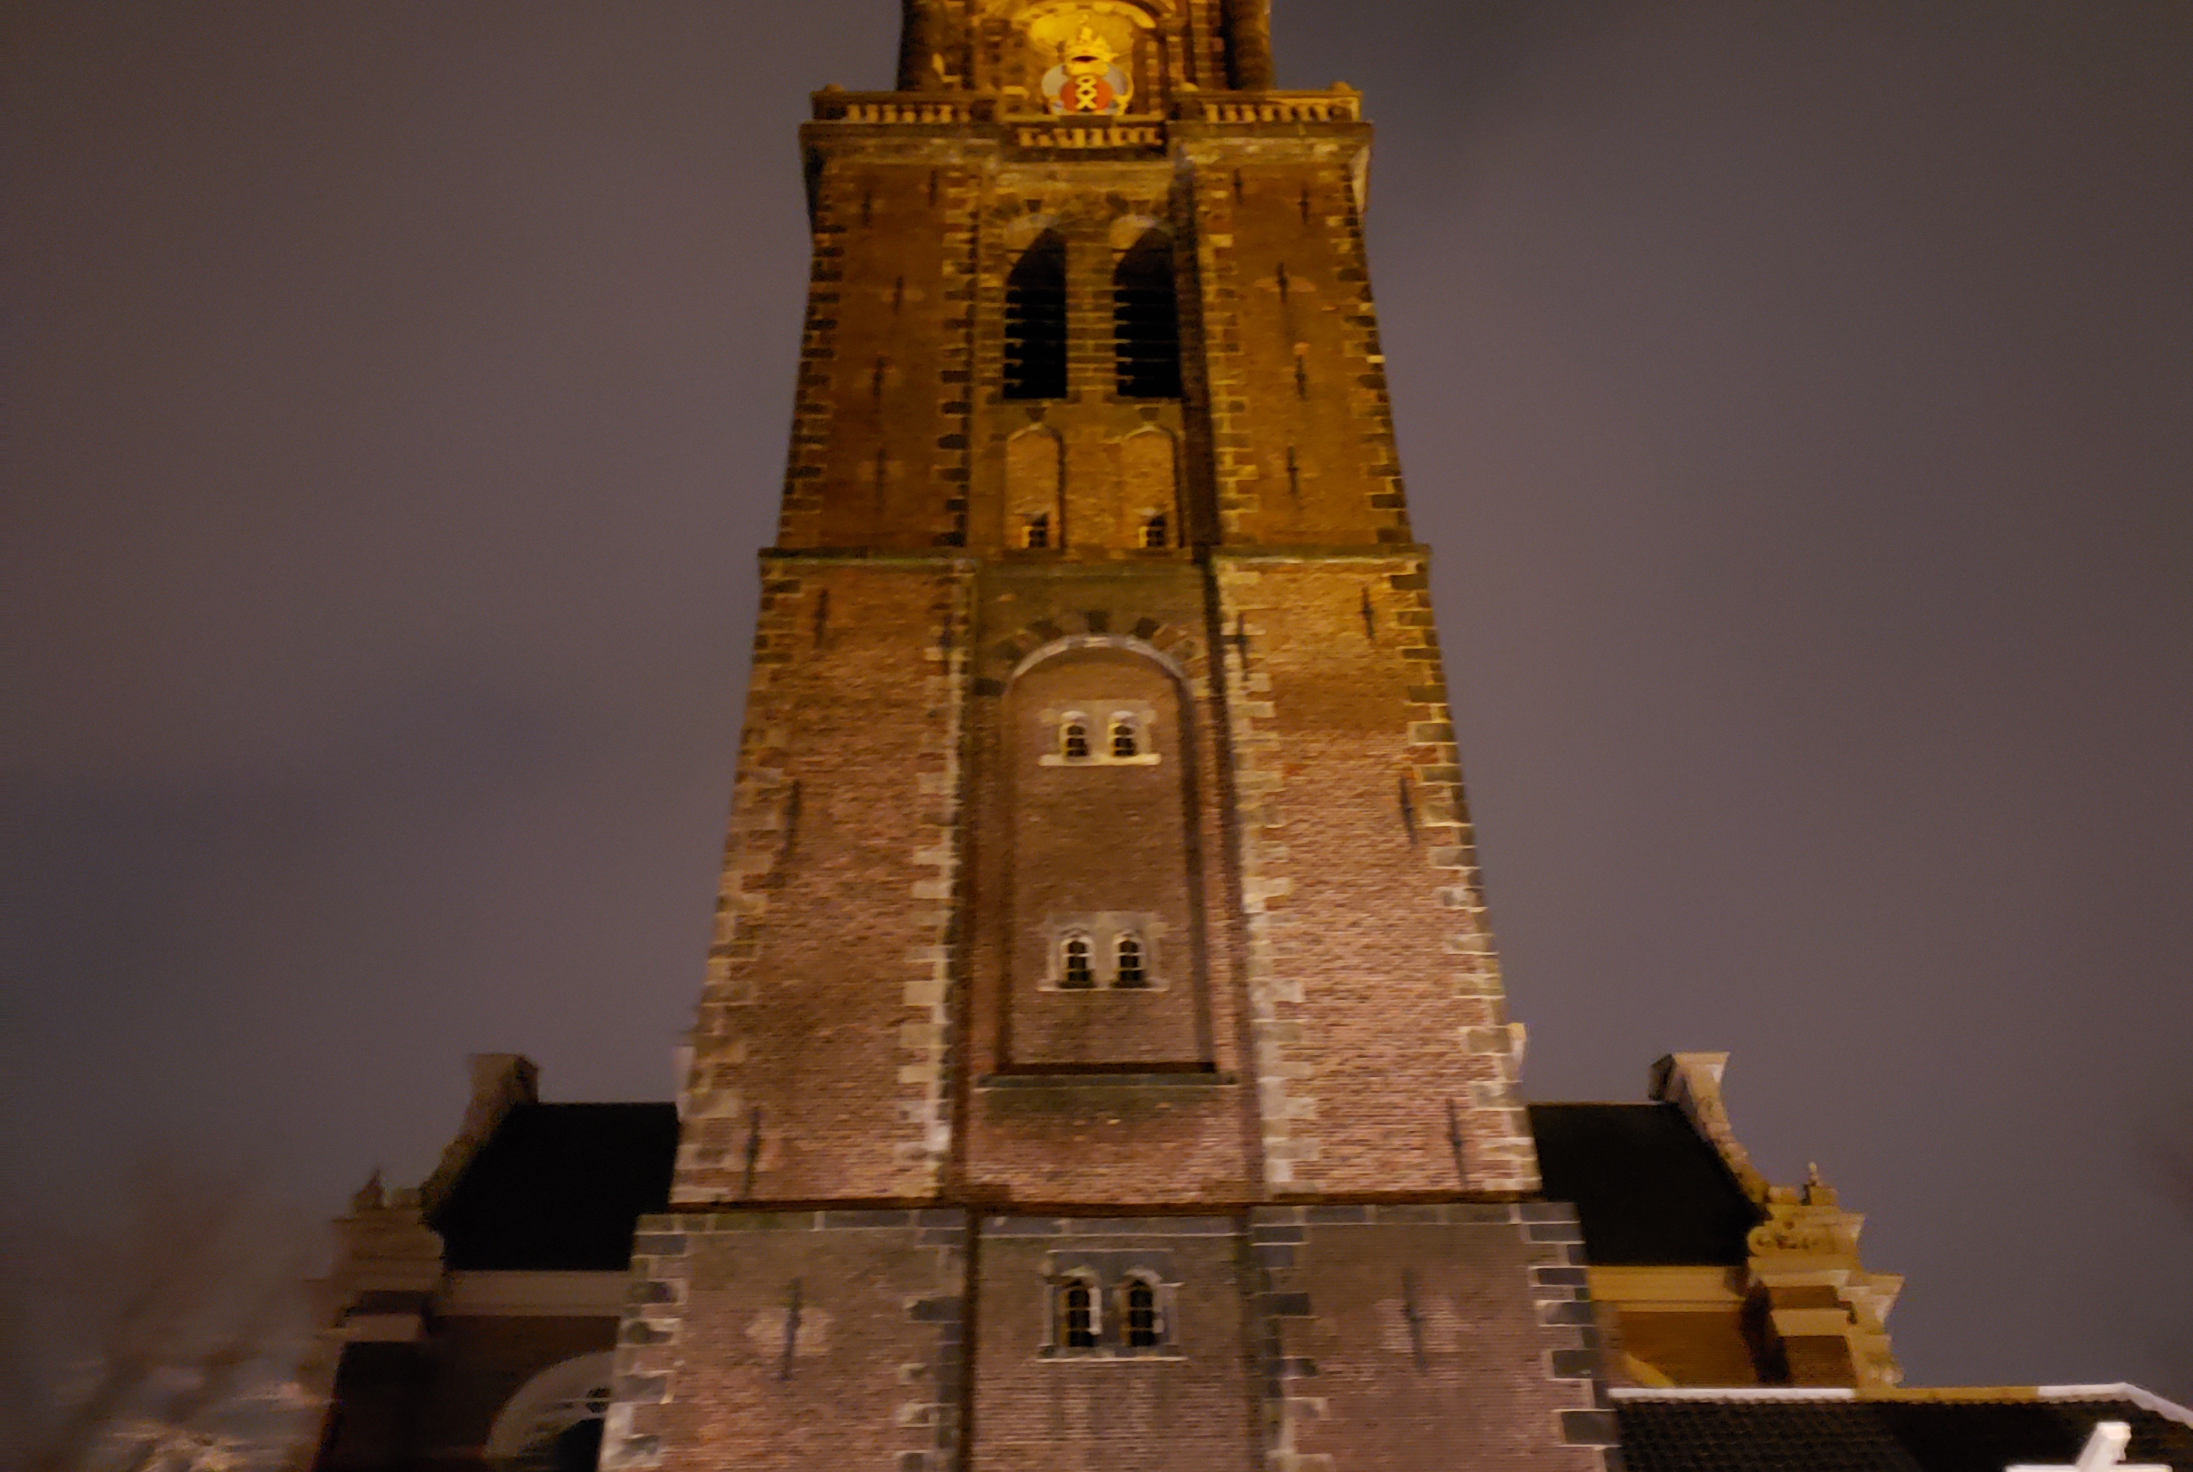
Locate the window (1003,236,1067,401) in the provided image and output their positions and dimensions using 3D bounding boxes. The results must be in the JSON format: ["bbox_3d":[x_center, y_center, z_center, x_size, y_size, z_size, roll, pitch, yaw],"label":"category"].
[{"bbox_3d":[-1.109,-7.742,40.280,1.128,5.047,0.300,0,-44,-1],"label":"window"}]

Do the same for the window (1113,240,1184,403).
[{"bbox_3d":[0.930,-7.759,40.317,1.127,5.040,0.300,0,-44,-1],"label":"window"}]

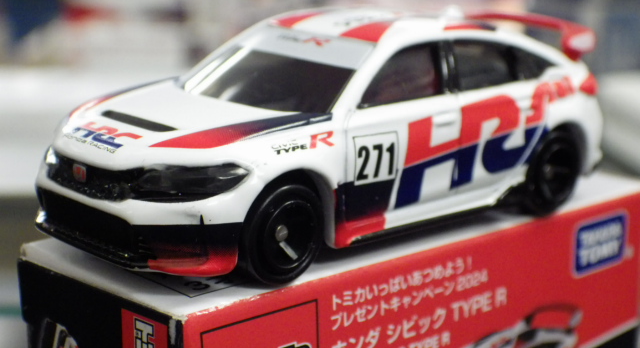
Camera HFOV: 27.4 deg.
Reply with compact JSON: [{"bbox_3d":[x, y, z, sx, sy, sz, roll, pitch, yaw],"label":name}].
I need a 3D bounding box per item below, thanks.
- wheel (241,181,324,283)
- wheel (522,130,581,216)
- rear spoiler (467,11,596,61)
[{"bbox_3d":[-0.005,0.006,0.132,0.010,0.010,0.004,-11,17,-41],"label":"wheel"},{"bbox_3d":[0.027,0.000,0.160,0.010,0.010,0.004,-11,17,-41],"label":"wheel"},{"bbox_3d":[0.026,-0.018,0.172,0.006,0.005,0.021,-11,17,-41],"label":"rear spoiler"}]

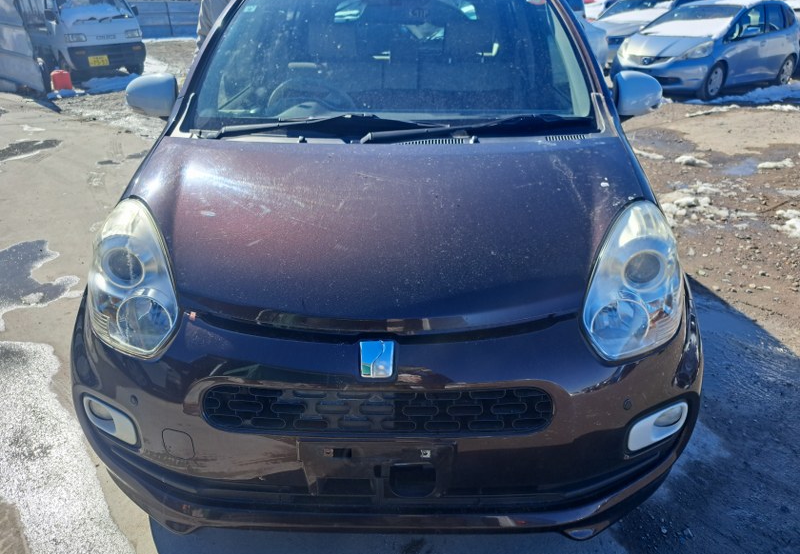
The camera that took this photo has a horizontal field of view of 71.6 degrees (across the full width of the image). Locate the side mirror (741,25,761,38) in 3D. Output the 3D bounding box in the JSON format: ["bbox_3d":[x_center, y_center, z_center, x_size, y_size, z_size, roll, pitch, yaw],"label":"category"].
[{"bbox_3d":[5.665,-3.978,8.937,0.140,0.160,0.230,-17,29,-31],"label":"side mirror"}]

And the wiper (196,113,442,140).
[{"bbox_3d":[-0.260,-0.487,1.799,0.810,0.080,0.130,0,25,2],"label":"wiper"}]

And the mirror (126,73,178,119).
[{"bbox_3d":[-0.872,-0.649,1.995,0.200,0.150,0.130,0,25,1],"label":"mirror"}]

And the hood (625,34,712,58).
[{"bbox_3d":[4.447,-3.899,9.278,0.850,0.280,1.340,-17,29,-31],"label":"hood"}]

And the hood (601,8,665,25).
[{"bbox_3d":[4.812,-5.362,11.646,1.420,0.300,0.950,22,33,40],"label":"hood"}]

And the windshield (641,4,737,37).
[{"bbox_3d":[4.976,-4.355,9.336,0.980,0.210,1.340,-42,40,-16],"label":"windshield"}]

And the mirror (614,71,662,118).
[{"bbox_3d":[0.850,-0.666,2.020,0.190,0.150,0.120,0,25,2],"label":"mirror"}]

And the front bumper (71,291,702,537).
[{"bbox_3d":[-0.042,0.311,1.359,1.630,0.540,0.440,0,25,2],"label":"front bumper"}]

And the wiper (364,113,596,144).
[{"bbox_3d":[0.243,-0.477,1.773,0.750,0.080,0.130,0,25,2],"label":"wiper"}]

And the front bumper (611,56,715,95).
[{"bbox_3d":[4.111,-3.371,9.105,0.500,0.480,1.660,-17,30,-32],"label":"front bumper"}]

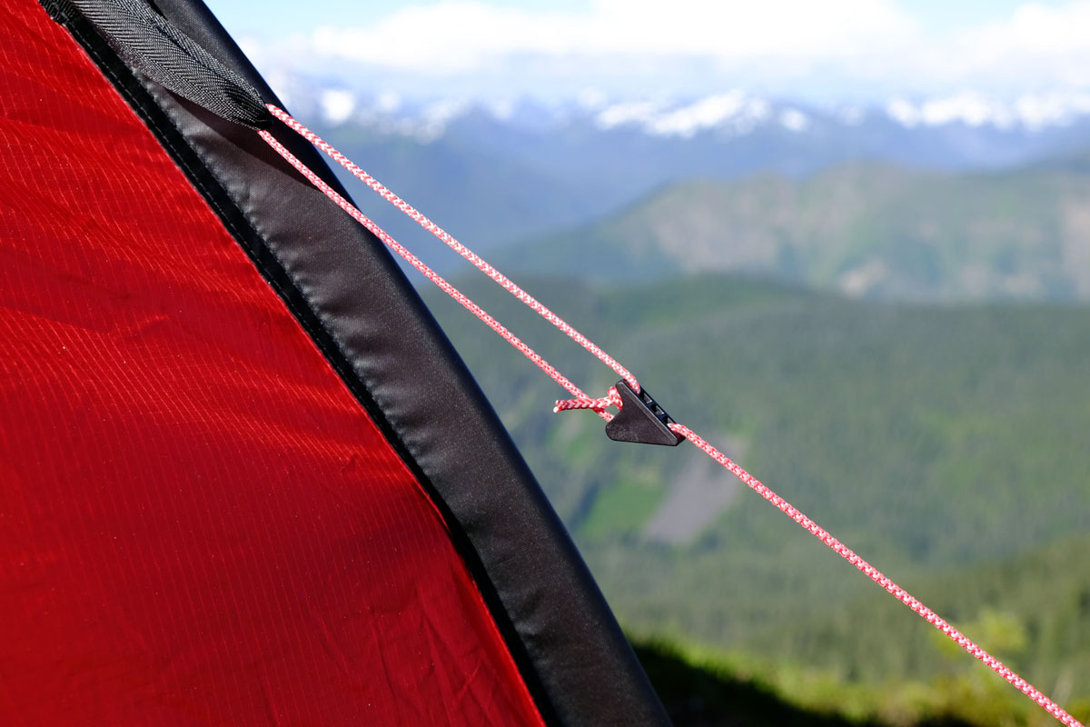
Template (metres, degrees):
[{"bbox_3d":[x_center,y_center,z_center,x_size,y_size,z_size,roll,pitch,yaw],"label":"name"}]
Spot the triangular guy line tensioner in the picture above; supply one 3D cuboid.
[{"bbox_3d":[0.031,0.021,0.429,0.029,0.018,0.007,47,31,10],"label":"triangular guy line tensioner"}]

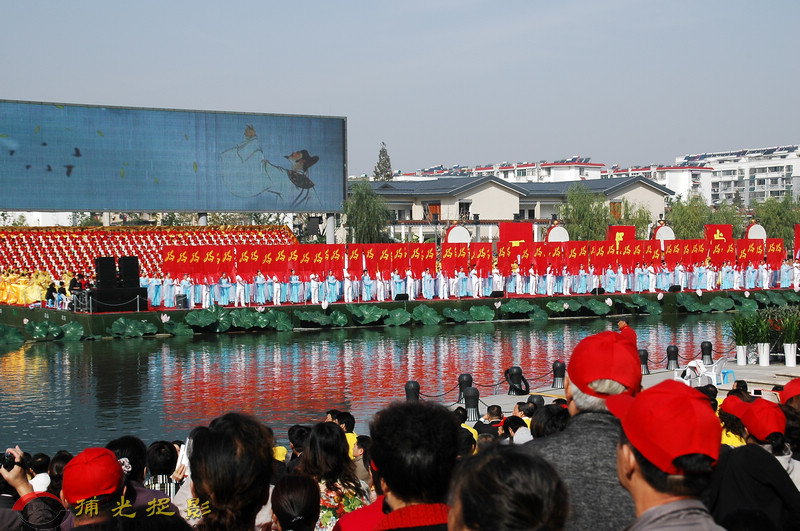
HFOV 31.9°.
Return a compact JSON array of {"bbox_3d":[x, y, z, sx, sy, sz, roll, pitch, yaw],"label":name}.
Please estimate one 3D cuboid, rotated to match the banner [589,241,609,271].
[{"bbox_3d":[11.402,-0.486,80.300,1.320,1.824,0.100,-1,2,-27],"label":"banner"}]

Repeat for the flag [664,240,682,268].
[{"bbox_3d":[16.042,-0.601,82.000,1.240,1.730,0.150,-1,2,-23],"label":"flag"}]

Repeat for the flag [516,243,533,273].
[{"bbox_3d":[6.928,-0.407,77.790,0.994,1.793,0.100,-1,2,-27],"label":"flag"}]

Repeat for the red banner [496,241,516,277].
[{"bbox_3d":[5.881,-0.333,77.204,1.225,1.896,0.100,-1,2,-27],"label":"red banner"}]

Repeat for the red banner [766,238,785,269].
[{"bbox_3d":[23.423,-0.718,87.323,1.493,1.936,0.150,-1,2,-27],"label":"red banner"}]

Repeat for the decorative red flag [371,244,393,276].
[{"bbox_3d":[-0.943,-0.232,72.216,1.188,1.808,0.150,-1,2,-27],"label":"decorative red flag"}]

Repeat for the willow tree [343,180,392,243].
[{"bbox_3d":[-2.050,-2.186,91.000,3.400,6.693,3.400,0,2,0],"label":"willow tree"}]

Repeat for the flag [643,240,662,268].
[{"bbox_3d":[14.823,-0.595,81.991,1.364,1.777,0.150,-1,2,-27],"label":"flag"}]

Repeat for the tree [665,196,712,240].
[{"bbox_3d":[21.049,-2.043,102.000,3.700,6.200,3.700,-1,2,-23],"label":"tree"}]

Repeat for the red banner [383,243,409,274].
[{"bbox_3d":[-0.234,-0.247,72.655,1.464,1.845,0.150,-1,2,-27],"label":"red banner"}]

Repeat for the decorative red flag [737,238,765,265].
[{"bbox_3d":[21.311,-0.745,85.000,2.070,1.790,0.150,-1,2,-23],"label":"decorative red flag"}]

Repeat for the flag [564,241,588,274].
[{"bbox_3d":[10.042,-0.405,79.536,1.556,1.928,0.100,-1,2,-27],"label":"flag"}]

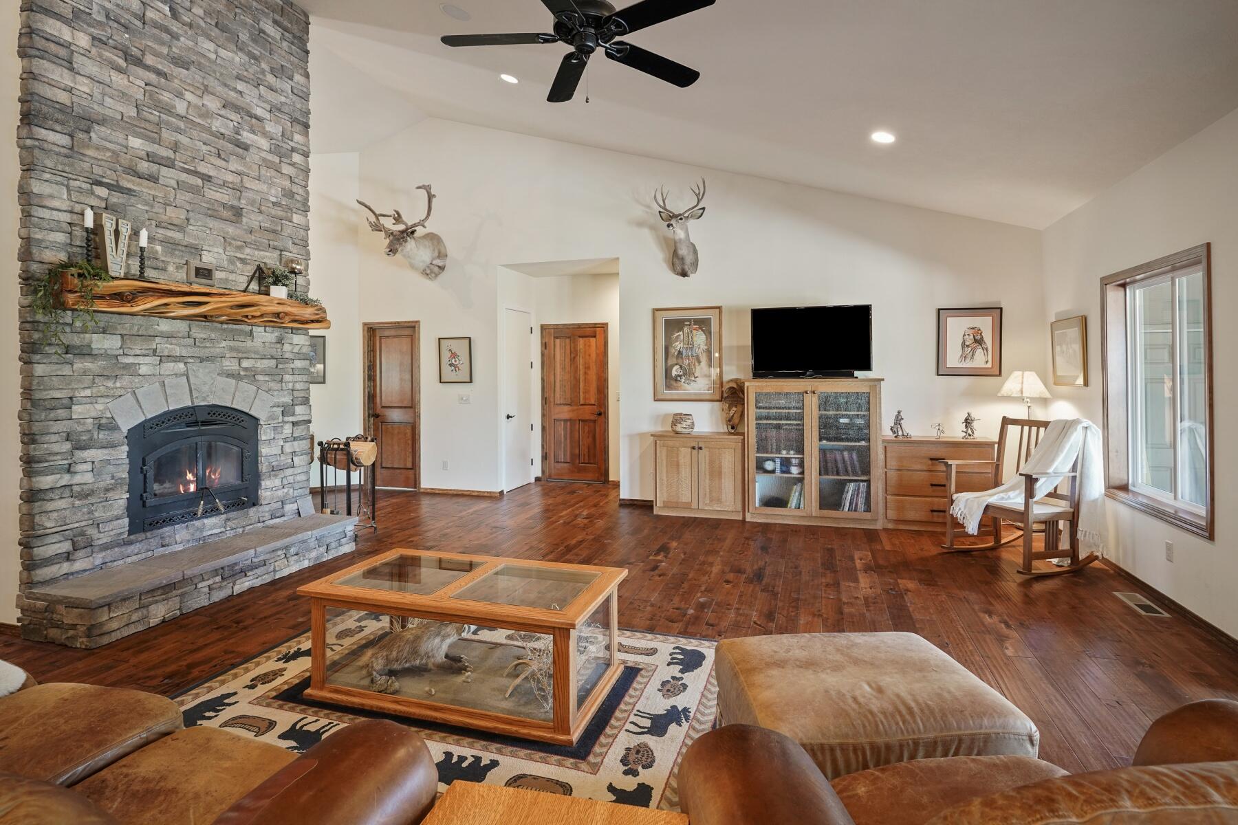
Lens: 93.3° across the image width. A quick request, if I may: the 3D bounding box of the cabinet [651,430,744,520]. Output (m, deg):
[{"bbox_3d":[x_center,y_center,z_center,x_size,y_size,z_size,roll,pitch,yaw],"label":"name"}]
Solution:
[{"bbox_3d":[0.831,0.629,5.954,0.900,0.795,0.380,0,2,18],"label":"cabinet"}]

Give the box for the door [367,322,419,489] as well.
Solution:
[{"bbox_3d":[-2.853,-0.081,7.349,0.820,2.070,0.100,0,2,18],"label":"door"}]

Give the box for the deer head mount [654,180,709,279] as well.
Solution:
[{"bbox_3d":[0.652,-1.915,6.081,0.570,0.960,0.550,0,2,24],"label":"deer head mount"}]

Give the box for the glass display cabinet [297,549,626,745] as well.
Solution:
[{"bbox_3d":[-0.690,1.022,2.716,1.310,0.475,0.720,0,2,18],"label":"glass display cabinet"}]

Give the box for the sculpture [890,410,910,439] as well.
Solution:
[{"bbox_3d":[2.612,0.112,5.424,0.140,0.270,0.160,-2,2,-27],"label":"sculpture"}]

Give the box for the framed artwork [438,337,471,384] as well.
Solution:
[{"bbox_3d":[-1.967,-0.628,7.007,0.445,0.545,0.030,0,2,18],"label":"framed artwork"}]

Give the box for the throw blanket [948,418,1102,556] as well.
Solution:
[{"bbox_3d":[3.071,0.550,4.450,0.740,0.980,0.550,-1,2,-15],"label":"throw blanket"}]

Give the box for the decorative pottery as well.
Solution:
[{"bbox_3d":[0.650,0.124,5.964,0.240,0.210,0.240,0,2,18],"label":"decorative pottery"}]

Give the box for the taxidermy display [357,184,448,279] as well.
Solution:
[{"bbox_3d":[-2.468,-2.079,6.835,0.920,0.970,0.750,0,2,24],"label":"taxidermy display"}]

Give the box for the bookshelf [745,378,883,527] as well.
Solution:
[{"bbox_3d":[1.856,0.360,5.625,1.210,1.360,0.390,0,2,18],"label":"bookshelf"}]

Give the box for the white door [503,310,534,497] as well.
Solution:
[{"bbox_3d":[-1.269,-0.161,7.382,0.045,2.220,0.760,0,2,18],"label":"white door"}]

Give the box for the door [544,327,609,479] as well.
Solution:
[{"bbox_3d":[-0.583,-0.119,7.678,0.920,2.070,0.100,0,2,18],"label":"door"}]

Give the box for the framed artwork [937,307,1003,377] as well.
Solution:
[{"bbox_3d":[3.345,-0.669,5.581,0.560,0.650,0.030,0,2,18],"label":"framed artwork"}]

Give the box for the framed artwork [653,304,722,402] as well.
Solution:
[{"bbox_3d":[0.720,-0.610,6.162,0.735,0.990,0.035,0,2,18],"label":"framed artwork"}]

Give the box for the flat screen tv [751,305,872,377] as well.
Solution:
[{"bbox_3d":[1.829,-0.661,5.579,1.090,0.680,0.150,0,2,18],"label":"flat screen tv"}]

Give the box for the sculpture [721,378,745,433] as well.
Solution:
[{"bbox_3d":[1.156,-0.063,5.864,0.270,0.550,0.200,0,2,18],"label":"sculpture"}]

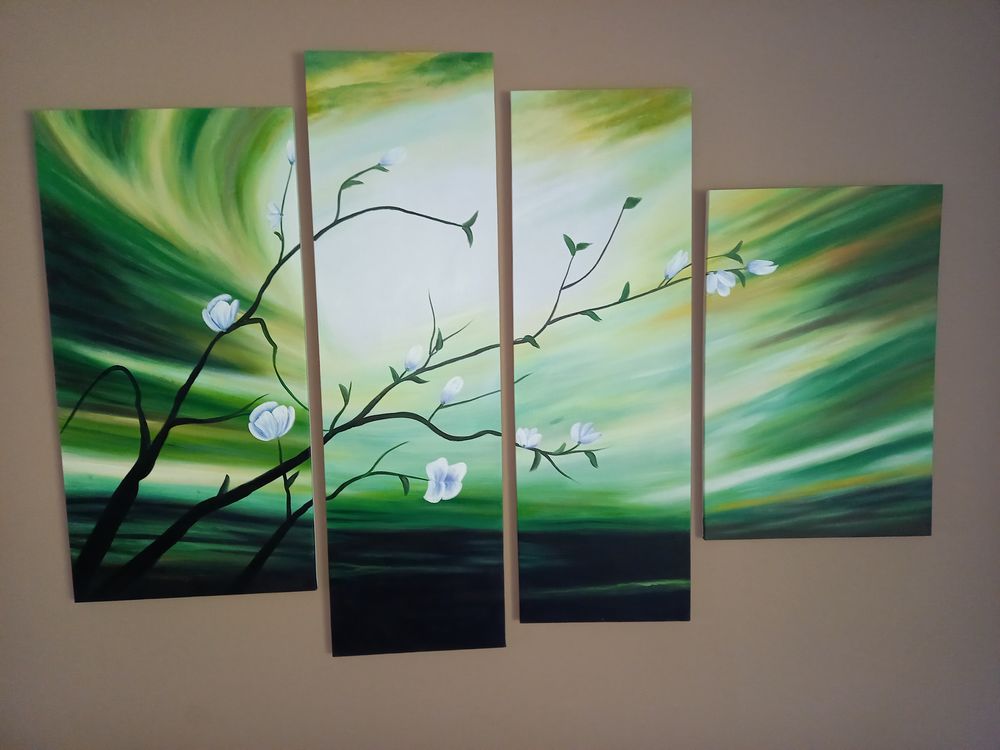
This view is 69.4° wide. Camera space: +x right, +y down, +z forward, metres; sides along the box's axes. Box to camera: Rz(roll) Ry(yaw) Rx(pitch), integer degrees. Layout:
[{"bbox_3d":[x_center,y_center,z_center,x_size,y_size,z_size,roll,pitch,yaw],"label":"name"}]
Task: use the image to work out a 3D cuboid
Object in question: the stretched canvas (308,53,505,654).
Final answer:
[{"bbox_3d":[-0.150,-0.019,1.211,0.300,1.000,0.019,-1,6,-3],"label":"stretched canvas"}]

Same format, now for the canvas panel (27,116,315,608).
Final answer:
[{"bbox_3d":[-0.524,-0.025,1.194,0.400,0.800,0.019,-1,6,-3],"label":"canvas panel"}]

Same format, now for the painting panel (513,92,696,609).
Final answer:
[{"bbox_3d":[0.175,-0.017,1.227,0.300,0.900,0.019,-1,6,-3],"label":"painting panel"}]

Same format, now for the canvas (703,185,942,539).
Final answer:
[{"bbox_3d":[0.551,-0.015,1.244,0.400,0.600,0.019,-1,6,-3],"label":"canvas"}]

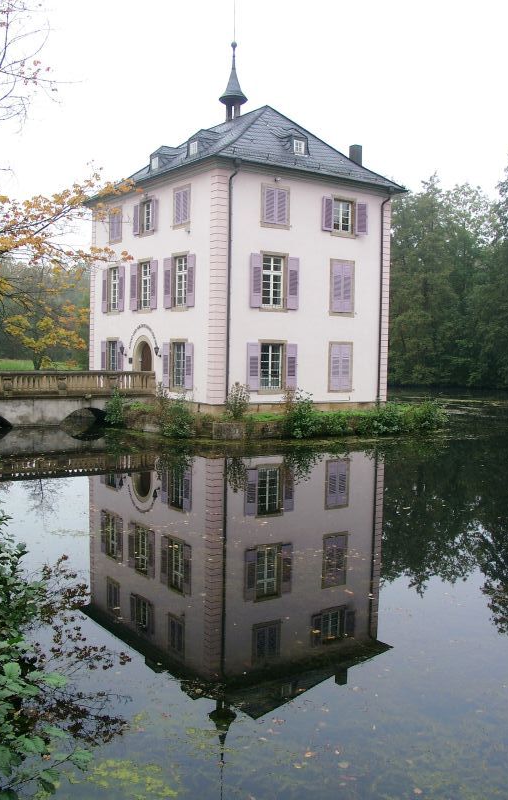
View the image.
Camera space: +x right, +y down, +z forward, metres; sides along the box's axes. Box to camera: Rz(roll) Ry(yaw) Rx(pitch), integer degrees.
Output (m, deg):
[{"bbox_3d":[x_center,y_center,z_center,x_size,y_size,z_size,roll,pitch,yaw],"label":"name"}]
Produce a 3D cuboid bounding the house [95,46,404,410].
[{"bbox_3d":[-0.976,-8.474,37.966,10.340,17.080,12.790,-2,5,-35],"label":"house"}]

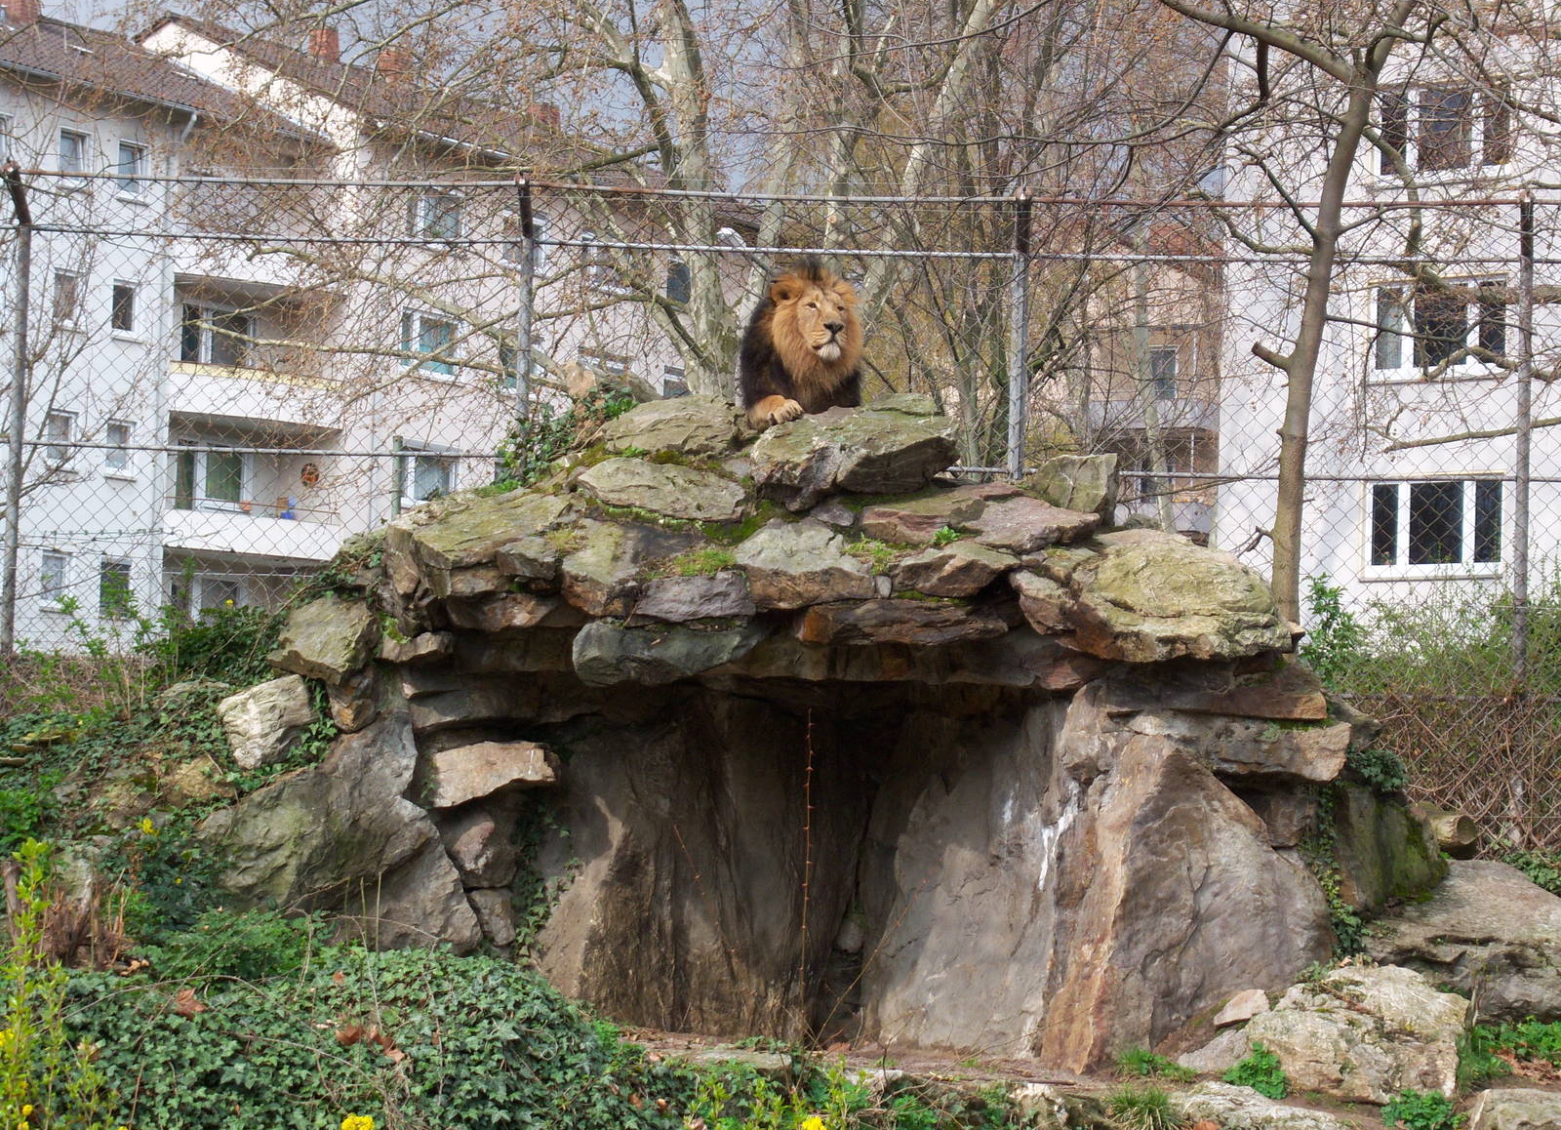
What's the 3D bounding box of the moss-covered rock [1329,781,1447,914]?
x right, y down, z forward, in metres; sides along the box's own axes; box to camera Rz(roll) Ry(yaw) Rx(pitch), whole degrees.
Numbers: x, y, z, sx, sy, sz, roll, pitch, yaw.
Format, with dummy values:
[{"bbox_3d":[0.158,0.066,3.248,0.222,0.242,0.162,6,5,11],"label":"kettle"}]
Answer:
[{"bbox_3d":[2.591,1.206,20.800,0.500,0.570,0.450,2,-3,-11],"label":"moss-covered rock"}]

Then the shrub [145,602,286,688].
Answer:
[{"bbox_3d":[-2.495,0.353,21.500,0.620,0.390,0.500,1,-3,0],"label":"shrub"}]

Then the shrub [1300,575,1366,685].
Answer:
[{"bbox_3d":[2.606,0.308,23.000,0.330,0.530,0.320,1,-3,0],"label":"shrub"}]

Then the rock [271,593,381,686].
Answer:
[{"bbox_3d":[-1.932,0.320,20.600,0.460,0.380,0.420,1,-3,11],"label":"rock"}]

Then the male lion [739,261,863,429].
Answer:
[{"bbox_3d":[0.080,-0.994,22.000,0.620,0.780,1.500,2,-3,-13],"label":"male lion"}]

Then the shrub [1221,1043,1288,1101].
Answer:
[{"bbox_3d":[1.792,1.914,18.400,0.245,0.215,0.220,1,-3,0],"label":"shrub"}]

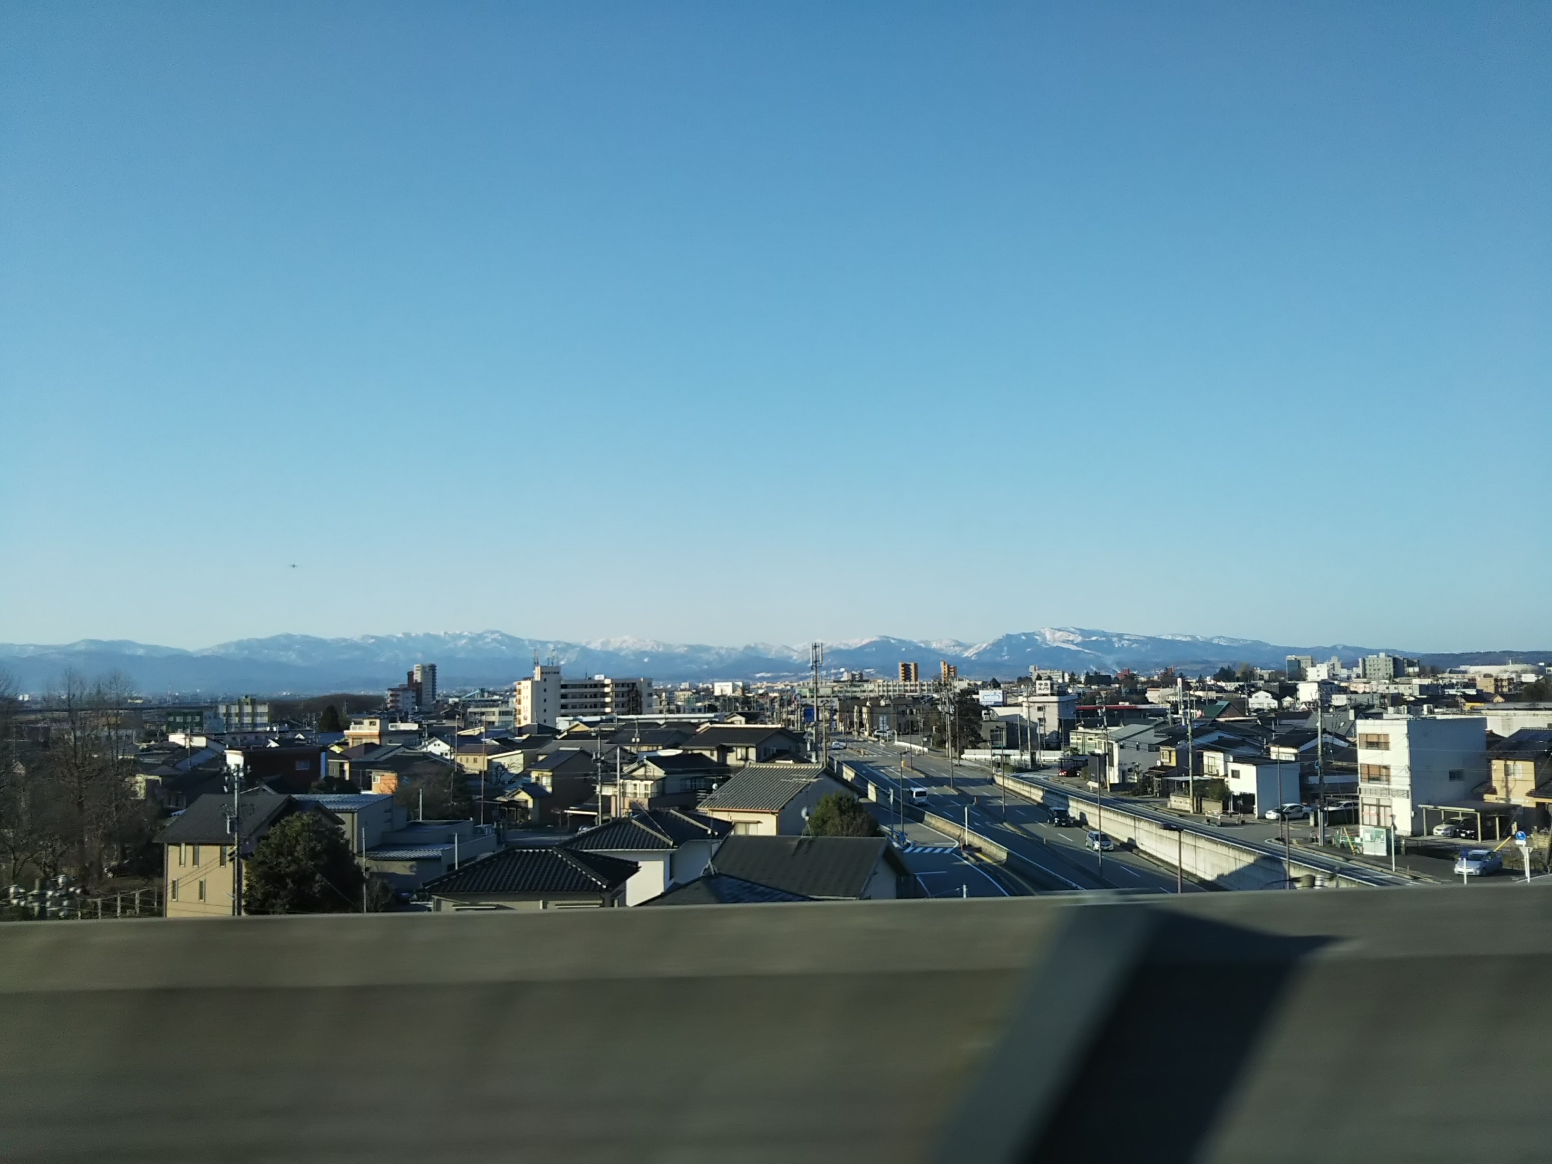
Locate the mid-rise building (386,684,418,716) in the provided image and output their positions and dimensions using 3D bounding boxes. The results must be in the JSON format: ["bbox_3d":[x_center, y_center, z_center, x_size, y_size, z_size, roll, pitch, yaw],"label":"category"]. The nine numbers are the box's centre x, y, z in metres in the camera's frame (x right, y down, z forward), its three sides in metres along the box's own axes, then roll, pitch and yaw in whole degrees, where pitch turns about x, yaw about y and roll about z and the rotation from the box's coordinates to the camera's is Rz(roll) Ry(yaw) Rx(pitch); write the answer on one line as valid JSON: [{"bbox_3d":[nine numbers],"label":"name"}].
[{"bbox_3d":[-181.060,57.540,650.000,13.500,15.700,12.500,2,-5,-28],"label":"mid-rise building"}]

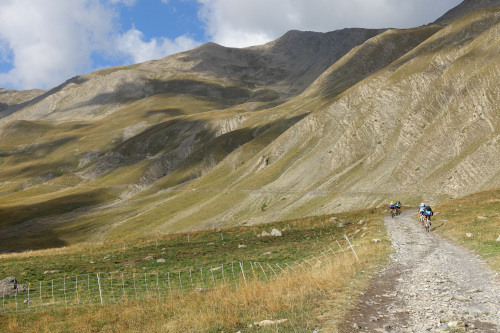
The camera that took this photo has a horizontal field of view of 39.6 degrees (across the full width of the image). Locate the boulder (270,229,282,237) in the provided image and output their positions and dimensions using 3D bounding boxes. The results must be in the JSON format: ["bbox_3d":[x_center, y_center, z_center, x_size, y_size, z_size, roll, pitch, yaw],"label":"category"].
[{"bbox_3d":[2.596,6.485,68.000,1.120,0.800,0.950,0,-2,0],"label":"boulder"}]

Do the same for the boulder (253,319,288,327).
[{"bbox_3d":[0.304,2.315,10.300,0.530,0.140,0.320,0,-2,0],"label":"boulder"}]

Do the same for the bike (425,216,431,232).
[{"bbox_3d":[11.135,3.622,43.500,0.680,1.060,1.800,0,-2,11],"label":"bike"}]

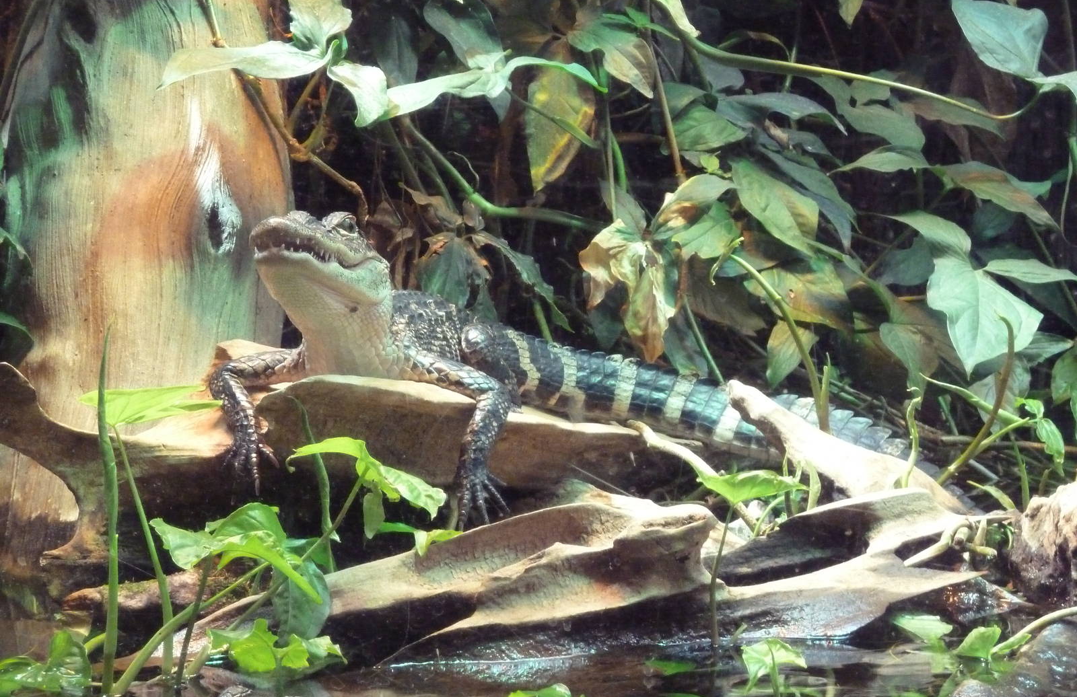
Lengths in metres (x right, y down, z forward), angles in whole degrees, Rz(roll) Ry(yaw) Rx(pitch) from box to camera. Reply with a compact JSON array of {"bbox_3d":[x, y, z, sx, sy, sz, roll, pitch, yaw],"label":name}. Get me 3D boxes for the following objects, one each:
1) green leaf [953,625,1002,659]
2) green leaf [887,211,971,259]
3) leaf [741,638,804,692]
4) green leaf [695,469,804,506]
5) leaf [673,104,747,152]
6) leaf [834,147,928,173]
[{"bbox_3d":[0.352,0.236,2.246,0.039,0.022,0.031,0,8,0],"label":"green leaf"},{"bbox_3d":[0.296,-0.086,2.120,0.066,0.016,0.038,18,30,2],"label":"green leaf"},{"bbox_3d":[0.180,0.242,2.142,0.050,0.032,0.047,0,8,0],"label":"leaf"},{"bbox_3d":[0.178,0.117,2.340,0.089,0.023,0.057,0,8,0],"label":"green leaf"},{"bbox_3d":[0.176,-0.225,2.860,0.076,0.047,0.042,0,8,0],"label":"leaf"},{"bbox_3d":[0.350,-0.192,2.860,0.099,0.025,0.052,-2,8,-11],"label":"leaf"}]

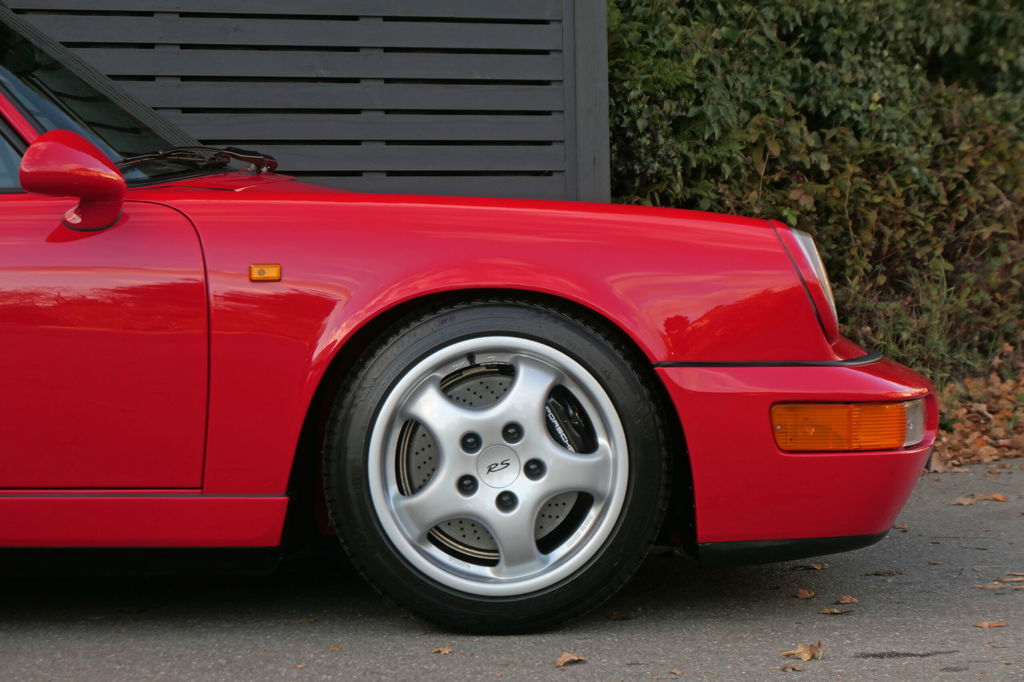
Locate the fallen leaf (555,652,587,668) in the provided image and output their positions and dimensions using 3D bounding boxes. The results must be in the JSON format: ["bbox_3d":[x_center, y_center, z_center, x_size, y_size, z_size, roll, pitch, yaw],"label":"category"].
[{"bbox_3d":[0.098,0.531,4.680,0.054,0.020,0.042,-1,1,0],"label":"fallen leaf"}]

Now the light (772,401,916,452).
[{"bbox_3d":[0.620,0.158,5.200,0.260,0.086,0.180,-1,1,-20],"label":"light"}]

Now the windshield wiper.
[{"bbox_3d":[-0.614,-0.358,5.550,0.080,0.060,0.580,0,1,24],"label":"windshield wiper"}]

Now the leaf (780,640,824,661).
[{"bbox_3d":[0.488,0.522,4.750,0.070,0.029,0.050,-1,1,0],"label":"leaf"}]

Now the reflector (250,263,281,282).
[{"bbox_3d":[-0.448,-0.123,5.110,0.058,0.031,0.020,-1,-6,0],"label":"reflector"}]

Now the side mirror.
[{"bbox_3d":[-0.795,-0.292,5.090,0.180,0.178,0.205,-1,1,0],"label":"side mirror"}]

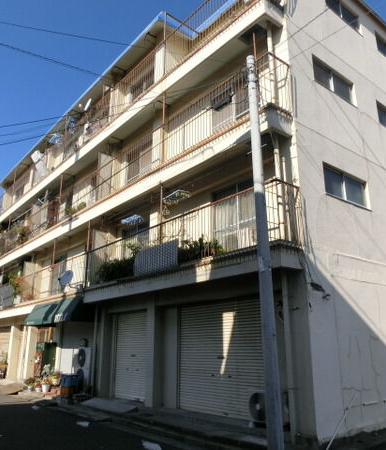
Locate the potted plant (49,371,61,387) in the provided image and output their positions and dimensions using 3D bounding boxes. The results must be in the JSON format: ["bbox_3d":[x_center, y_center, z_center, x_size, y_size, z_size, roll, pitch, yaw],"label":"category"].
[{"bbox_3d":[-4.797,5.336,14.484,0.390,0.510,0.390,13,-21,-37],"label":"potted plant"}]

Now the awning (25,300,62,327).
[{"bbox_3d":[-5.570,3.317,15.646,0.555,0.780,2.595,13,-21,-37],"label":"awning"}]

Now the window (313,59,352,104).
[{"bbox_3d":[3.337,-3.387,9.882,1.702,0.672,0.120,13,-21,-37],"label":"window"}]

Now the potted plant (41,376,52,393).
[{"bbox_3d":[-4.918,5.374,14.007,0.330,0.495,0.330,13,-21,-37],"label":"potted plant"}]

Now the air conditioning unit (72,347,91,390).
[{"bbox_3d":[-3.381,4.621,13.356,0.350,1.301,0.960,13,-21,-37],"label":"air conditioning unit"}]

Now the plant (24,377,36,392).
[{"bbox_3d":[-5.458,5.376,14.012,0.330,0.452,0.330,13,-21,-37],"label":"plant"}]

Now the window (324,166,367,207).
[{"bbox_3d":[3.477,-0.834,9.504,1.770,0.705,0.120,13,-21,-37],"label":"window"}]

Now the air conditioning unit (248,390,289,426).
[{"bbox_3d":[1.413,3.364,7.577,0.300,0.622,0.900,13,-21,-37],"label":"air conditioning unit"}]

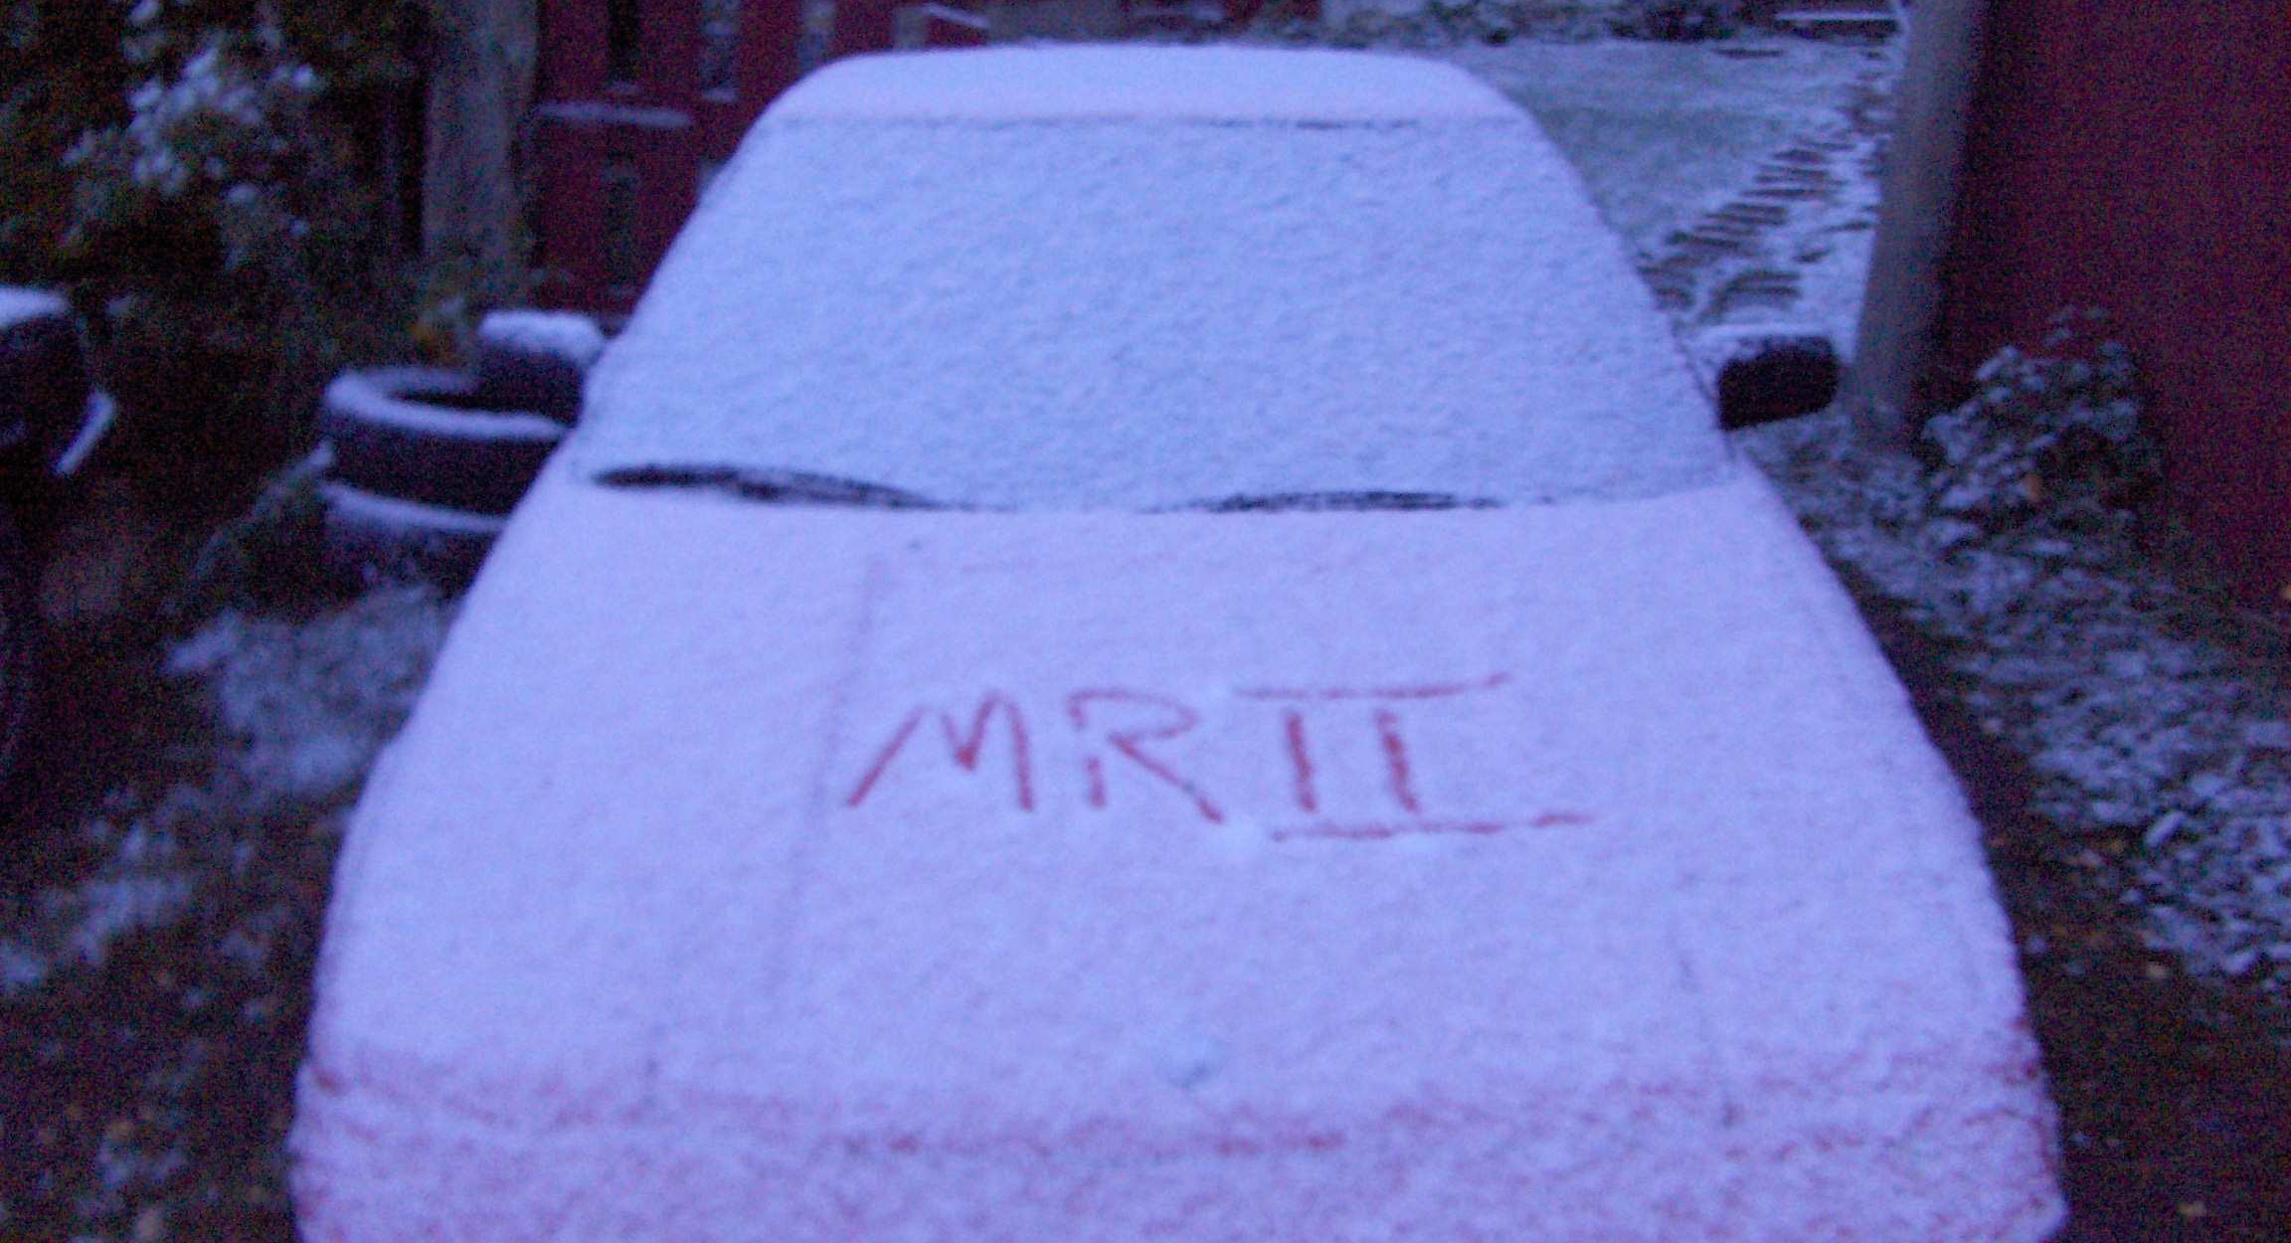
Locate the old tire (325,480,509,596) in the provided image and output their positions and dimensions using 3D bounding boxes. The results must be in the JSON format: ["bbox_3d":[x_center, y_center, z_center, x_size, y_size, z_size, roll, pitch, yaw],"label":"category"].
[{"bbox_3d":[-1.389,-0.191,4.800,0.610,0.180,0.610,4,20,0],"label":"old tire"}]

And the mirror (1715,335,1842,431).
[{"bbox_3d":[0.842,-0.317,3.100,0.175,0.115,0.090,0,21,-2],"label":"mirror"}]

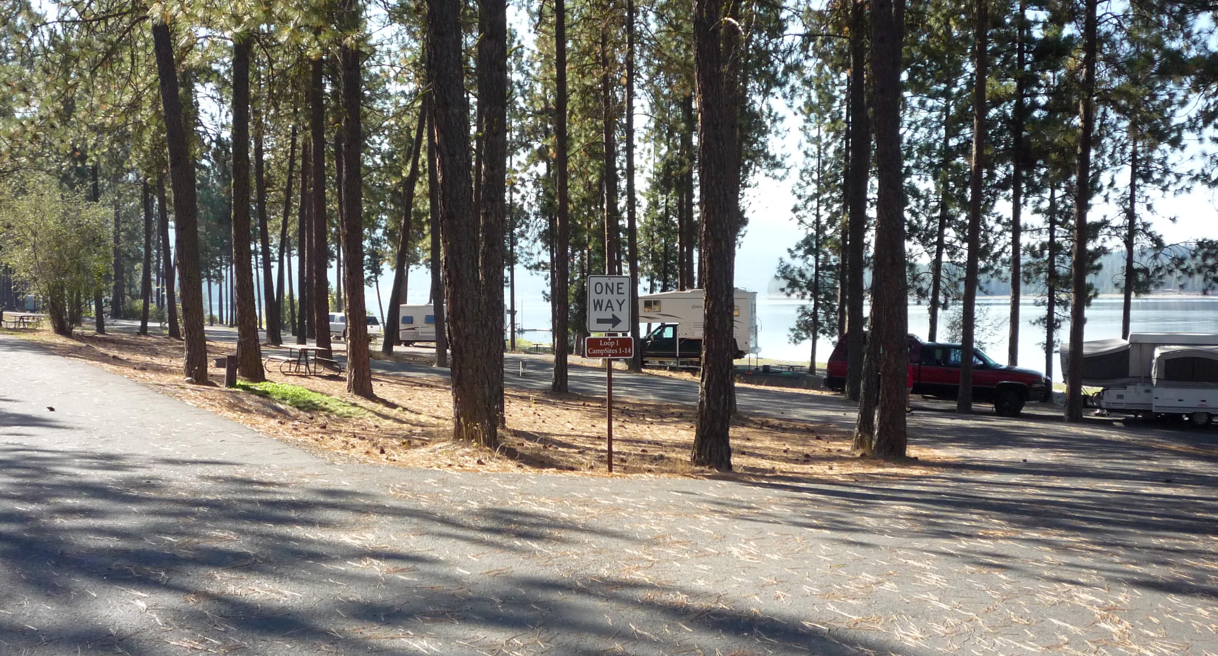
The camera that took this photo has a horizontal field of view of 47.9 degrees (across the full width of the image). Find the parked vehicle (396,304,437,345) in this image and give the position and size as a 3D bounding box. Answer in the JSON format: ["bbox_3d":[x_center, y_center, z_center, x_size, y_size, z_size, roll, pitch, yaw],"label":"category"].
[{"bbox_3d":[-10.500,-0.203,90.000,7.000,2.800,2.400,0,2,0],"label":"parked vehicle"}]

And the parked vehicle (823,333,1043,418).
[{"bbox_3d":[9.220,1.215,38.400,6.000,2.000,2.000,2,2,25],"label":"parked vehicle"}]

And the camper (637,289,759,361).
[{"bbox_3d":[3.300,0.076,58.600,5.900,3.440,2.300,0,2,14],"label":"camper"}]

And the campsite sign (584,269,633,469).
[{"bbox_3d":[0.008,0.490,14.550,0.510,2.090,0.070,0,2,0],"label":"campsite sign"}]

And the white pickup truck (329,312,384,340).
[{"bbox_3d":[-17.600,-0.019,92.500,5.000,1.880,1.950,1,2,41],"label":"white pickup truck"}]

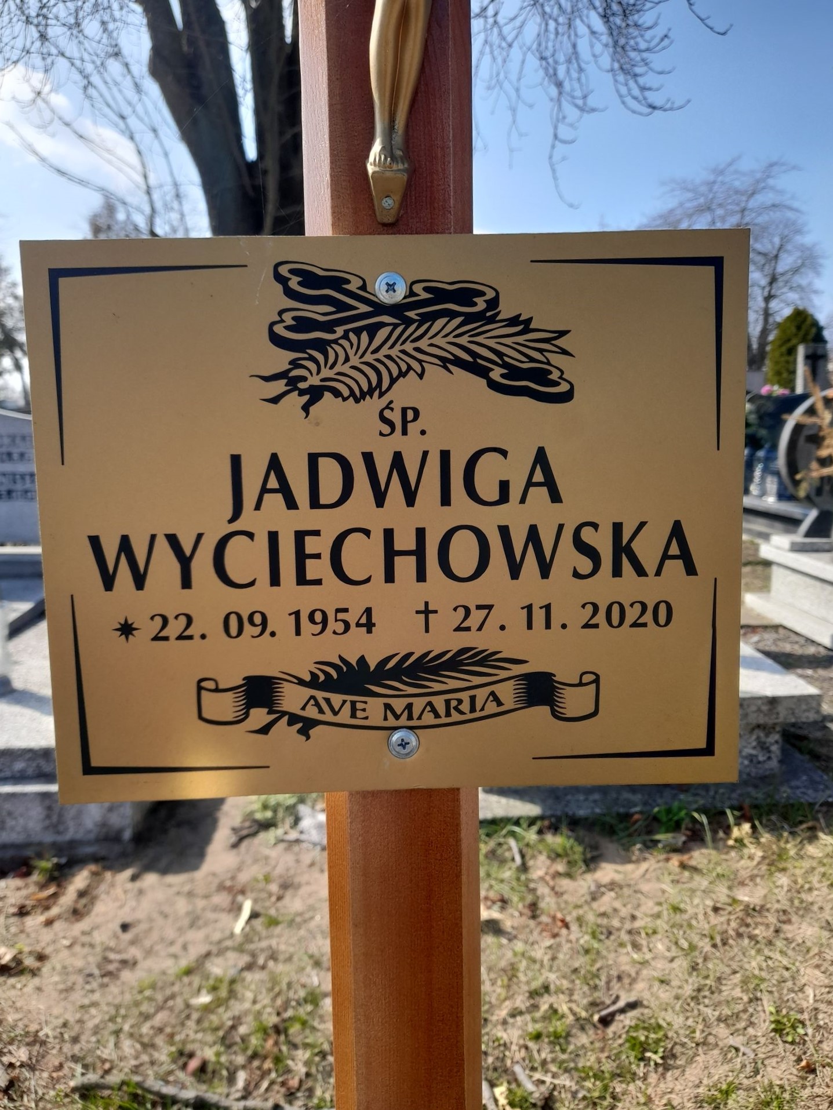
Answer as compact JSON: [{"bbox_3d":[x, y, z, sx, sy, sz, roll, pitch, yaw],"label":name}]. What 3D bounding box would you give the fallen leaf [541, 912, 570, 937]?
[{"bbox_3d":[0.338,0.901,1.956,0.065,0.027,0.065,-1,6,0],"label":"fallen leaf"}]

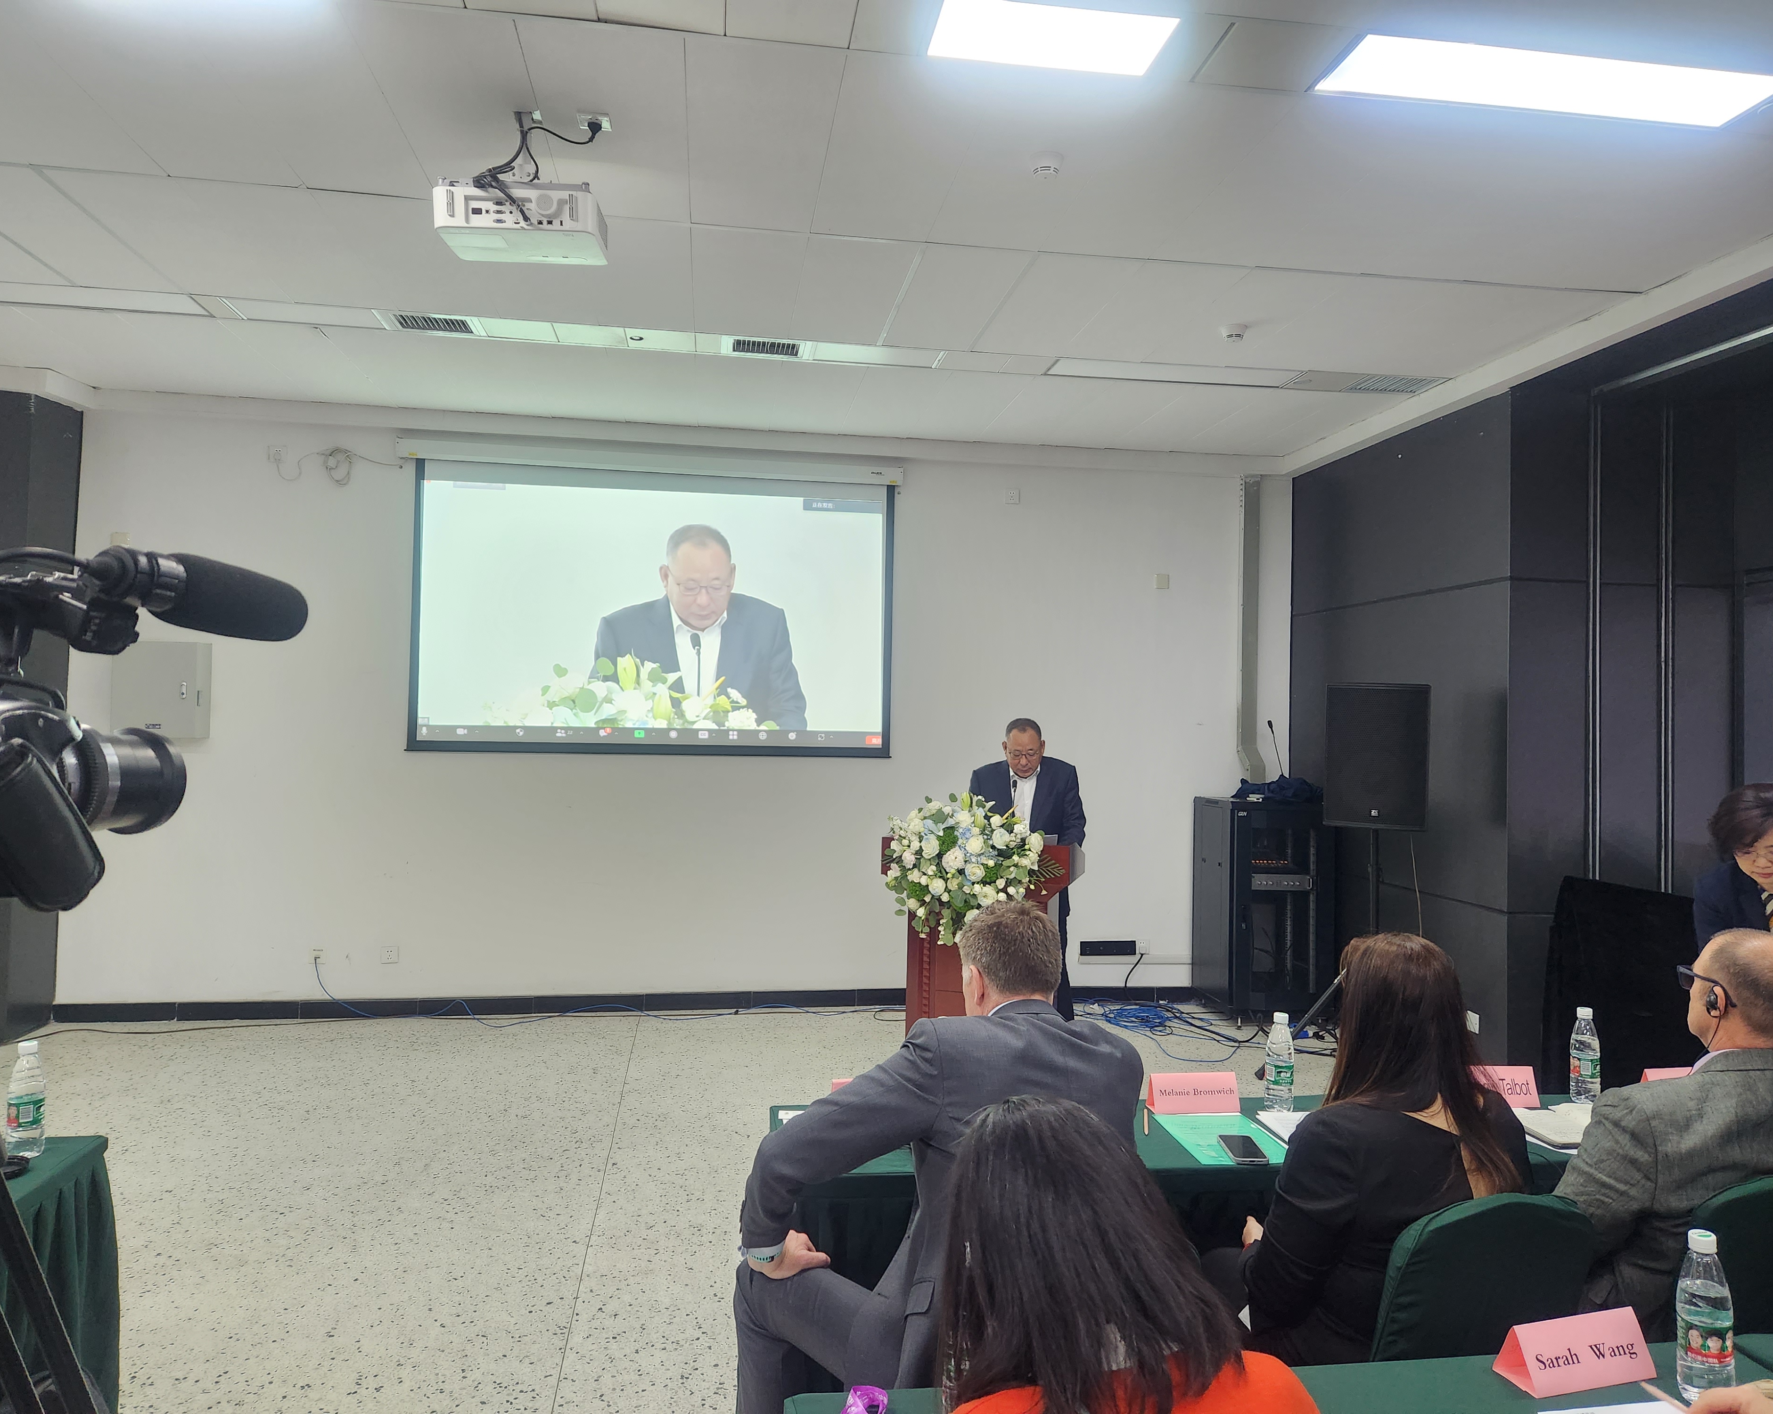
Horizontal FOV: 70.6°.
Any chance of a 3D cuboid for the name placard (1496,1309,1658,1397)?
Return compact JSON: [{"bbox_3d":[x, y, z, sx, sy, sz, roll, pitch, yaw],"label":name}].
[{"bbox_3d":[0.972,0.902,1.770,0.211,0.081,0.079,2,-2,-18],"label":"name placard"}]

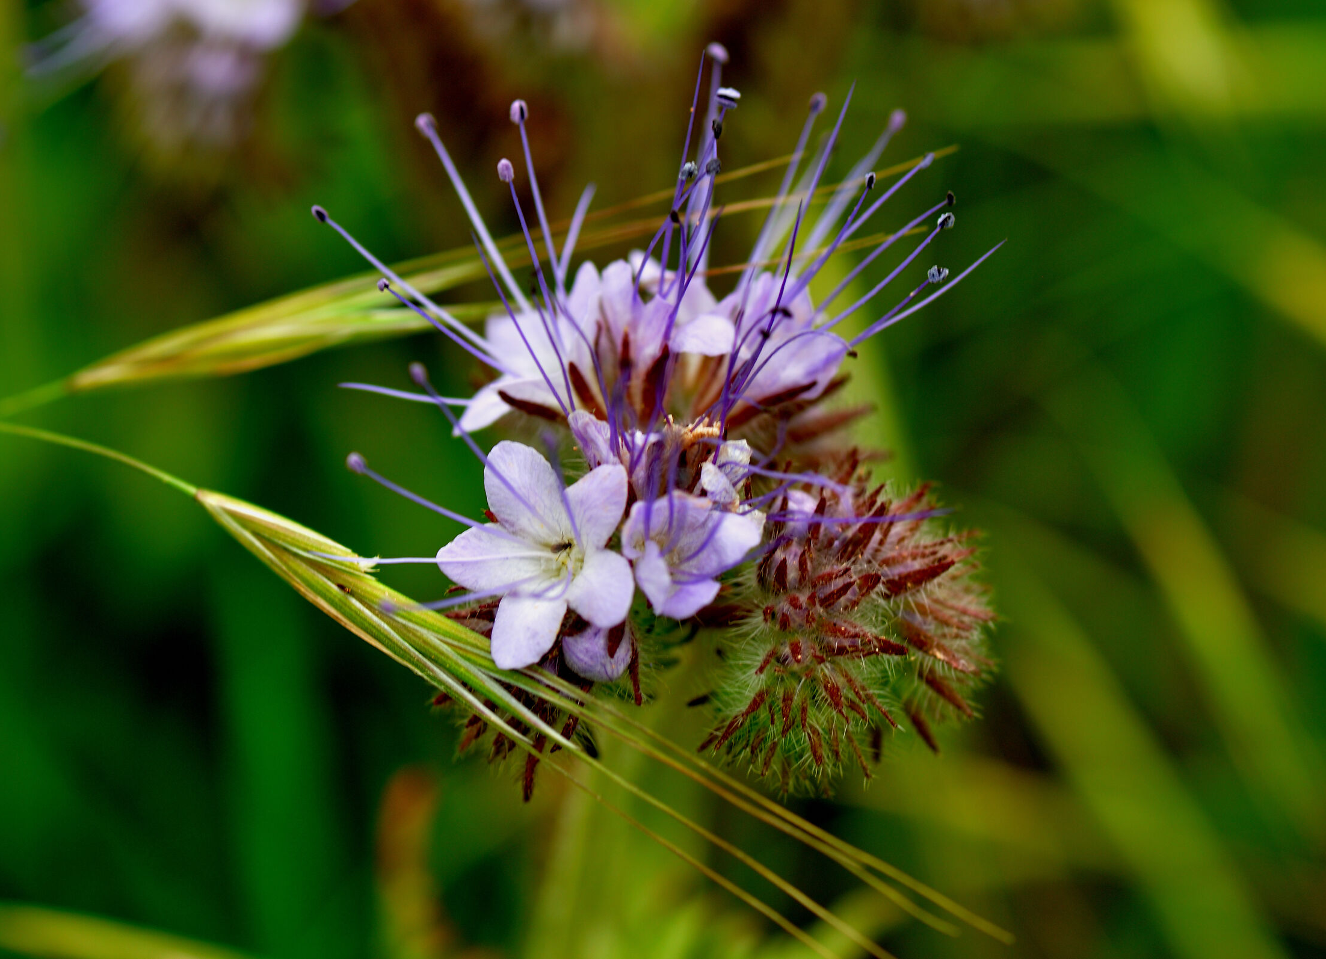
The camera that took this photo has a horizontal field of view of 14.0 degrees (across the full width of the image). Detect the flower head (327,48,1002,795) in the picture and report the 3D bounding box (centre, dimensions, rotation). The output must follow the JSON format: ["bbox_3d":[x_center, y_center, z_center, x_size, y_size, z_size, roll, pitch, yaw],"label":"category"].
[{"bbox_3d":[0.000,-0.003,0.302,0.037,0.040,0.035,3,20,9],"label":"flower head"}]

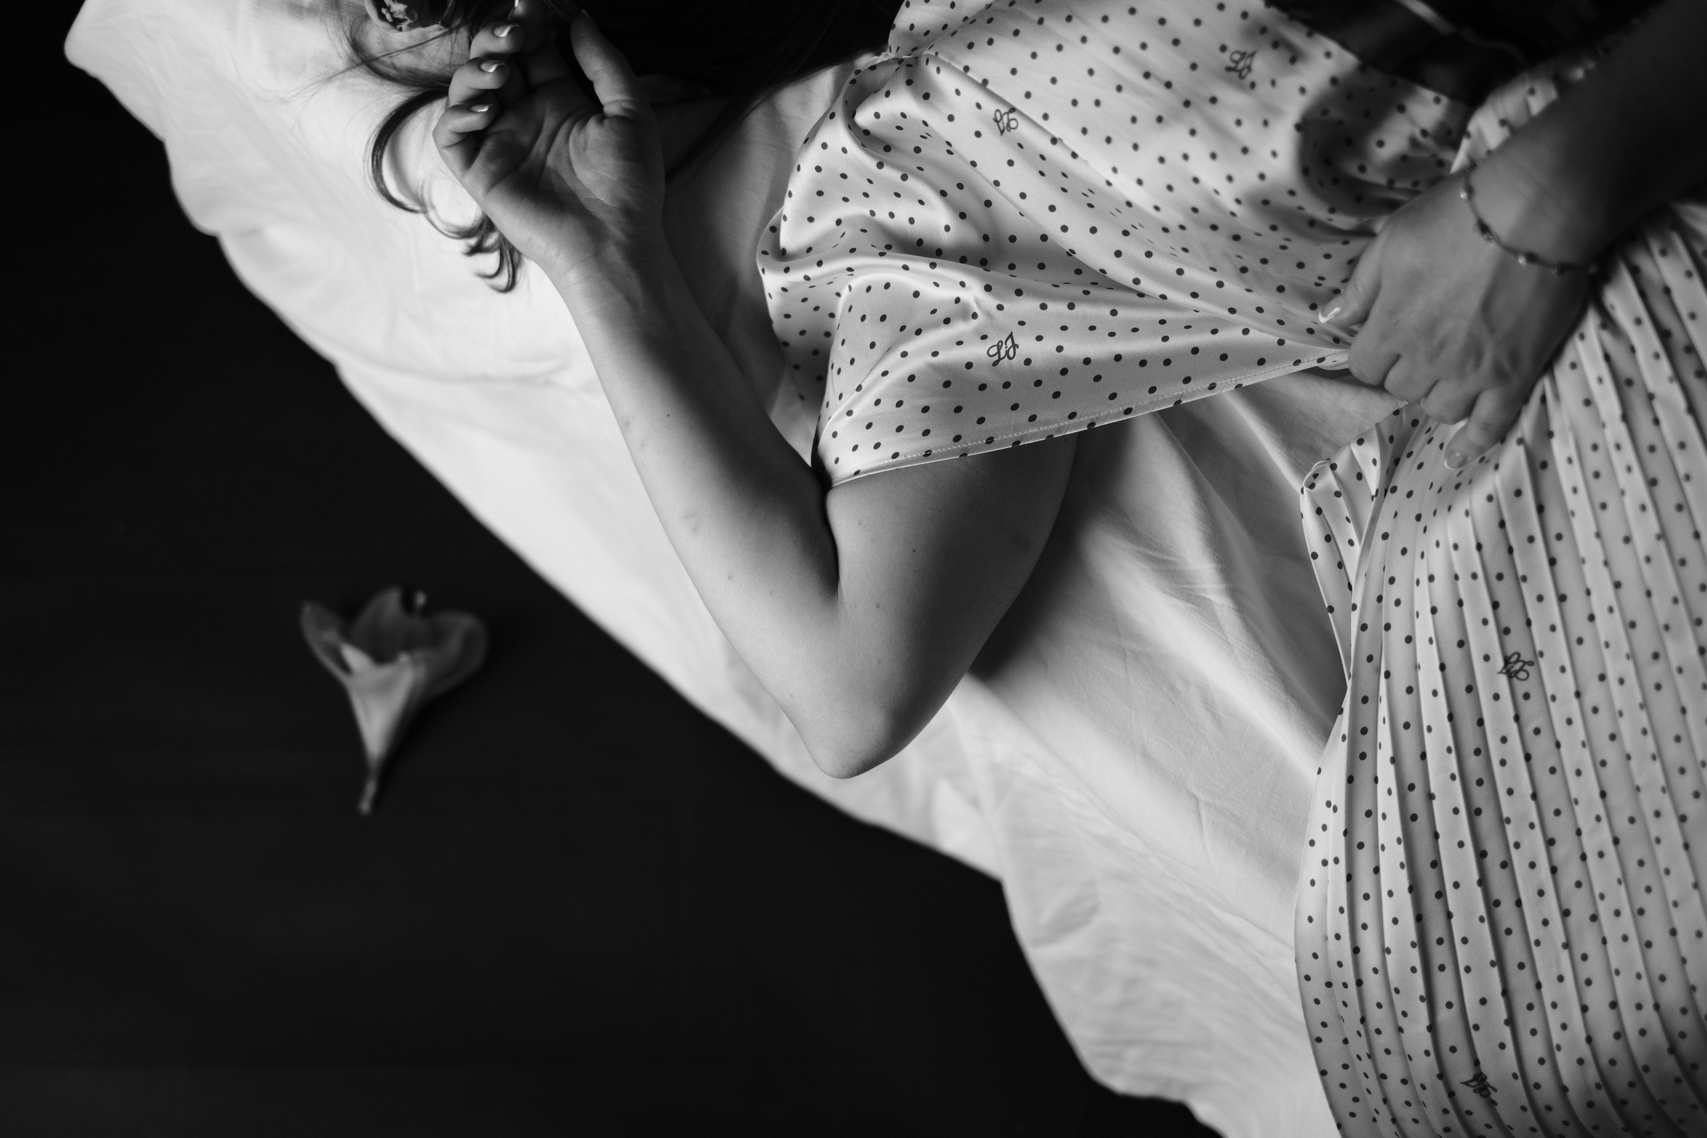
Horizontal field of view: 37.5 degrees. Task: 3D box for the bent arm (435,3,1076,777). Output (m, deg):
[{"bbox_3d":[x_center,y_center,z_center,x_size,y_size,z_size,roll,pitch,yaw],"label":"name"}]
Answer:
[{"bbox_3d":[-0.046,-0.086,1.210,0.305,0.150,0.375,-2,80,-1],"label":"bent arm"}]

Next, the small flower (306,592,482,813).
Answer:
[{"bbox_3d":[-0.256,0.073,1.400,0.100,0.072,0.126,7,76,2],"label":"small flower"}]

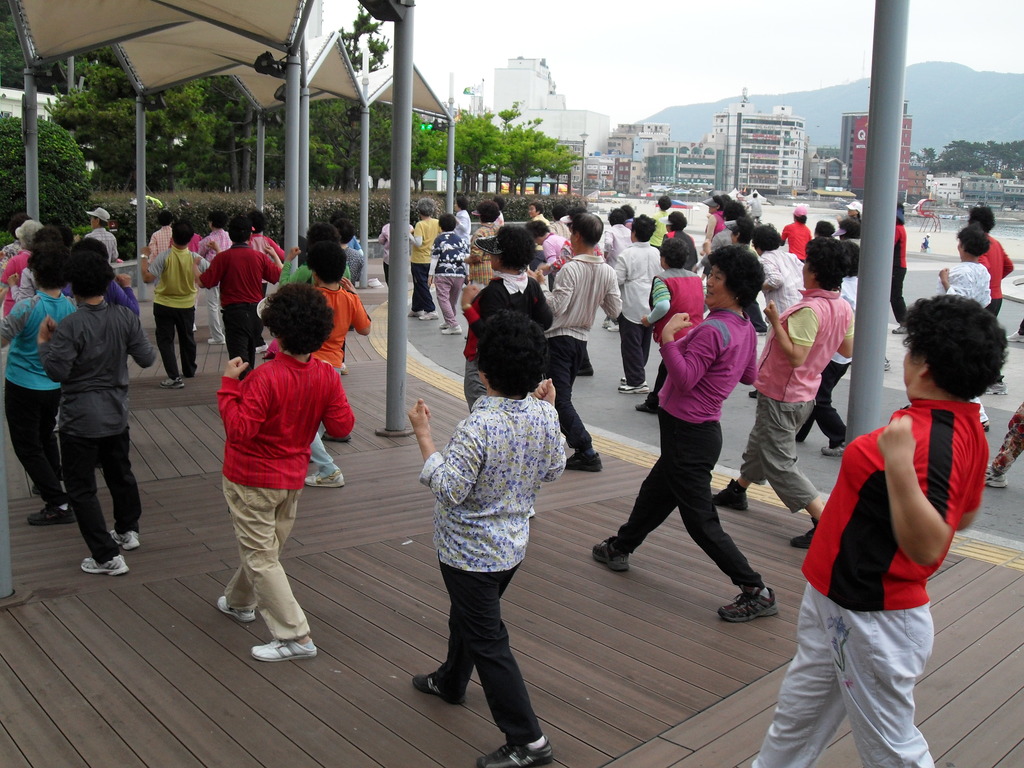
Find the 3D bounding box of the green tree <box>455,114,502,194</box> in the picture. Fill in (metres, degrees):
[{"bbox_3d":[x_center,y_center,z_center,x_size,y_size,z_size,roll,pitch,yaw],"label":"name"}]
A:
[{"bbox_3d":[-1.277,-8.210,45.268,2.200,4.250,2.200,1,10,0],"label":"green tree"}]

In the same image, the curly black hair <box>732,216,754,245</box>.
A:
[{"bbox_3d":[2.445,-1.611,12.500,0.240,0.280,0.230,7,11,30],"label":"curly black hair"}]

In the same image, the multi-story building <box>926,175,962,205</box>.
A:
[{"bbox_3d":[142.546,-64.105,390.000,10.000,9.500,9.000,1,9,0],"label":"multi-story building"}]

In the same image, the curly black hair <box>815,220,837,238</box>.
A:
[{"bbox_3d":[3.174,-1.551,11.998,0.220,0.220,0.200,8,11,33],"label":"curly black hair"}]

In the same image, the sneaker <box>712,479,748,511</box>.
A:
[{"bbox_3d":[1.279,0.666,6.956,0.250,0.140,0.100,5,10,22],"label":"sneaker"}]

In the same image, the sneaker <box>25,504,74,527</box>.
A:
[{"bbox_3d":[-2.503,0.713,6.422,0.260,0.105,0.097,1,10,-4],"label":"sneaker"}]

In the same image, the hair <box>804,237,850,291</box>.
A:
[{"bbox_3d":[1.700,-0.649,6.376,0.250,0.280,0.250,7,12,31],"label":"hair"}]

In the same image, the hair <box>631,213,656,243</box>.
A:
[{"bbox_3d":[1.150,-1.360,10.350,0.220,0.245,0.235,-4,11,-28],"label":"hair"}]

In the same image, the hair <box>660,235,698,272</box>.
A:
[{"bbox_3d":[1.293,-1.028,9.355,0.215,0.240,0.235,-8,13,-42],"label":"hair"}]

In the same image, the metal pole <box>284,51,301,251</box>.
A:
[{"bbox_3d":[-2.318,-1.886,12.557,0.150,3.180,0.150,1,9,0],"label":"metal pole"}]

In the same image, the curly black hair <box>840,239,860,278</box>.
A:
[{"bbox_3d":[2.253,-0.838,7.900,0.230,0.265,0.250,-6,12,-34],"label":"curly black hair"}]

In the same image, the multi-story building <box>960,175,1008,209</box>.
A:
[{"bbox_3d":[157.869,-64.621,396.196,15.000,11.000,11.000,3,10,11],"label":"multi-story building"}]

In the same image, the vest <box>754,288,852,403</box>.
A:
[{"bbox_3d":[1.476,-0.189,5.970,0.320,0.570,0.430,23,20,31],"label":"vest"}]

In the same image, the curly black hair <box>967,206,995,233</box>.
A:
[{"bbox_3d":[3.939,-1.387,9.950,0.225,0.245,0.240,-3,10,-20],"label":"curly black hair"}]

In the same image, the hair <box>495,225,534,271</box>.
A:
[{"bbox_3d":[0.015,-0.803,6.965,0.240,0.260,0.235,6,11,28],"label":"hair"}]

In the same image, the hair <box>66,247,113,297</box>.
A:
[{"bbox_3d":[-1.968,-0.522,5.537,0.220,0.245,0.235,-1,10,-11],"label":"hair"}]

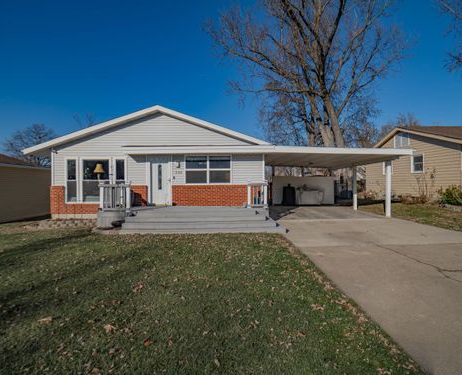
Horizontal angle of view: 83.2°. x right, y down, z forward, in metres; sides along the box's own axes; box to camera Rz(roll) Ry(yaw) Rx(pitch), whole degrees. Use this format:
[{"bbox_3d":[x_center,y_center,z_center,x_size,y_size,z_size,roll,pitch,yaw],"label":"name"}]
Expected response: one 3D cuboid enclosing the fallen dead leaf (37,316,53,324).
[{"bbox_3d":[-2.022,1.450,2.835,0.165,0.045,0.110,0,0,0],"label":"fallen dead leaf"}]

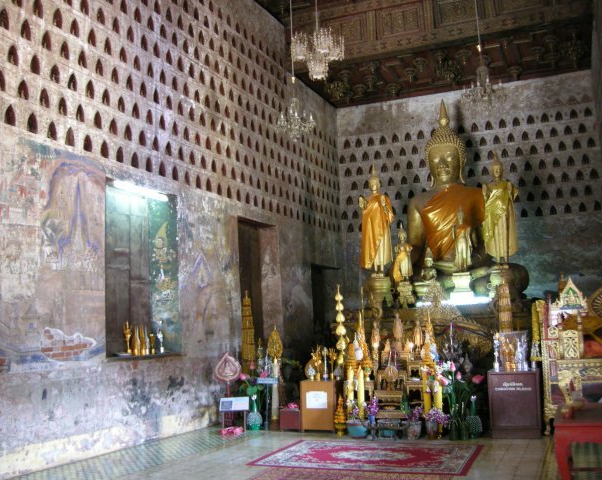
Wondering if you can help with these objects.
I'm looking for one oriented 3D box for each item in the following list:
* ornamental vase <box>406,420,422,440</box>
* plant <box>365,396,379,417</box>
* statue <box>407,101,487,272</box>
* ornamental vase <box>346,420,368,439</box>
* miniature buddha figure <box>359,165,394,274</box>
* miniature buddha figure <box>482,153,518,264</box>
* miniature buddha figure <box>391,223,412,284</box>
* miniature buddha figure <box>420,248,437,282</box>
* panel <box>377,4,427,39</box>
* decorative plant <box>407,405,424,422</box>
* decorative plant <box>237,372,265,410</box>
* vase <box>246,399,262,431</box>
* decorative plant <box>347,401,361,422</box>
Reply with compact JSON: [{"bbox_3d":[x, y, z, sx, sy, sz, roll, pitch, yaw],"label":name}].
[{"bbox_3d":[1.562,2.645,9.240,0.220,0.270,0.220,-5,-8,23],"label":"ornamental vase"},{"bbox_3d":[0.947,2.197,8.783,0.180,0.260,0.170,-5,-8,22],"label":"plant"},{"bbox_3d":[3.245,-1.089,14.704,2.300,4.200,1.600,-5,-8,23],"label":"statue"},{"bbox_3d":[0.747,2.544,8.961,0.280,0.205,0.280,-2,-7,0],"label":"ornamental vase"},{"bbox_3d":[1.397,-0.342,12.312,0.530,1.900,0.430,-5,-8,22],"label":"miniature buddha figure"},{"bbox_3d":[3.752,-0.622,12.684,0.660,2.120,0.500,-5,-8,23],"label":"miniature buddha figure"},{"bbox_3d":[1.808,0.241,11.858,0.350,1.080,0.270,-5,-8,22],"label":"miniature buddha figure"},{"bbox_3d":[2.252,0.450,11.758,0.310,0.590,0.250,-5,-8,22],"label":"miniature buddha figure"},{"bbox_3d":[2.199,-4.755,14.492,1.020,0.620,0.100,-5,-8,23],"label":"panel"},{"bbox_3d":[1.491,2.259,8.668,0.200,0.230,0.190,-5,-8,22],"label":"decorative plant"},{"bbox_3d":[-0.741,2.268,9.964,0.400,0.530,0.360,-5,-8,22],"label":"decorative plant"},{"bbox_3d":[-0.741,2.753,10.500,0.235,0.480,0.235,-2,-7,0],"label":"vase"},{"bbox_3d":[0.770,2.468,9.580,0.200,0.300,0.200,-5,-8,23],"label":"decorative plant"}]

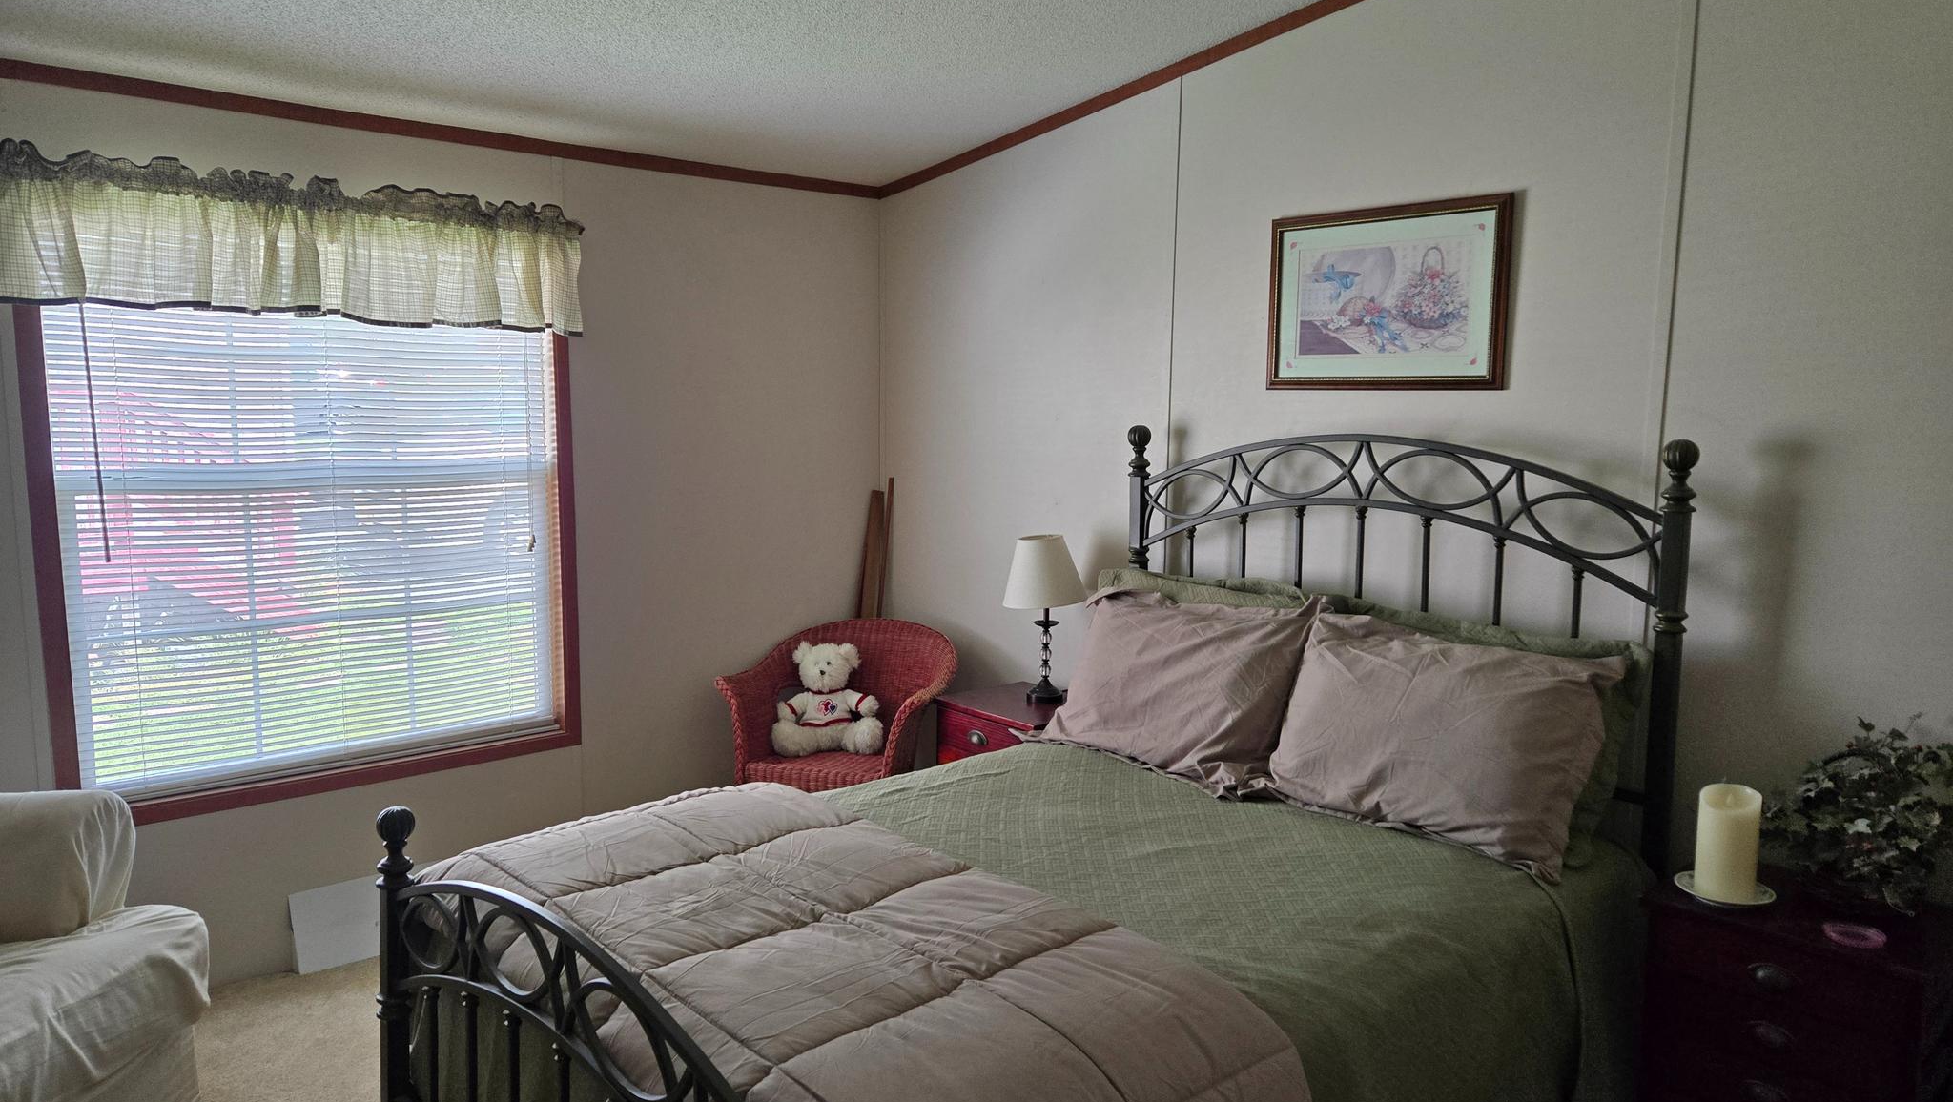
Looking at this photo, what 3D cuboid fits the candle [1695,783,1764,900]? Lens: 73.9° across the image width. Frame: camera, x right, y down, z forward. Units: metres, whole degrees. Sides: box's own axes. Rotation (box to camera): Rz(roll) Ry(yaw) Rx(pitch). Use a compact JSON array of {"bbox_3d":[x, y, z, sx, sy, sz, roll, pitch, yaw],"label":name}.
[{"bbox_3d":[1.316,0.511,2.268,0.094,0.174,0.094,-6,10,-42],"label":"candle"}]

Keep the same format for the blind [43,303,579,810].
[{"bbox_3d":[-1.584,-0.114,3.212,1.140,1.325,0.040,-6,10,-42],"label":"blind"}]

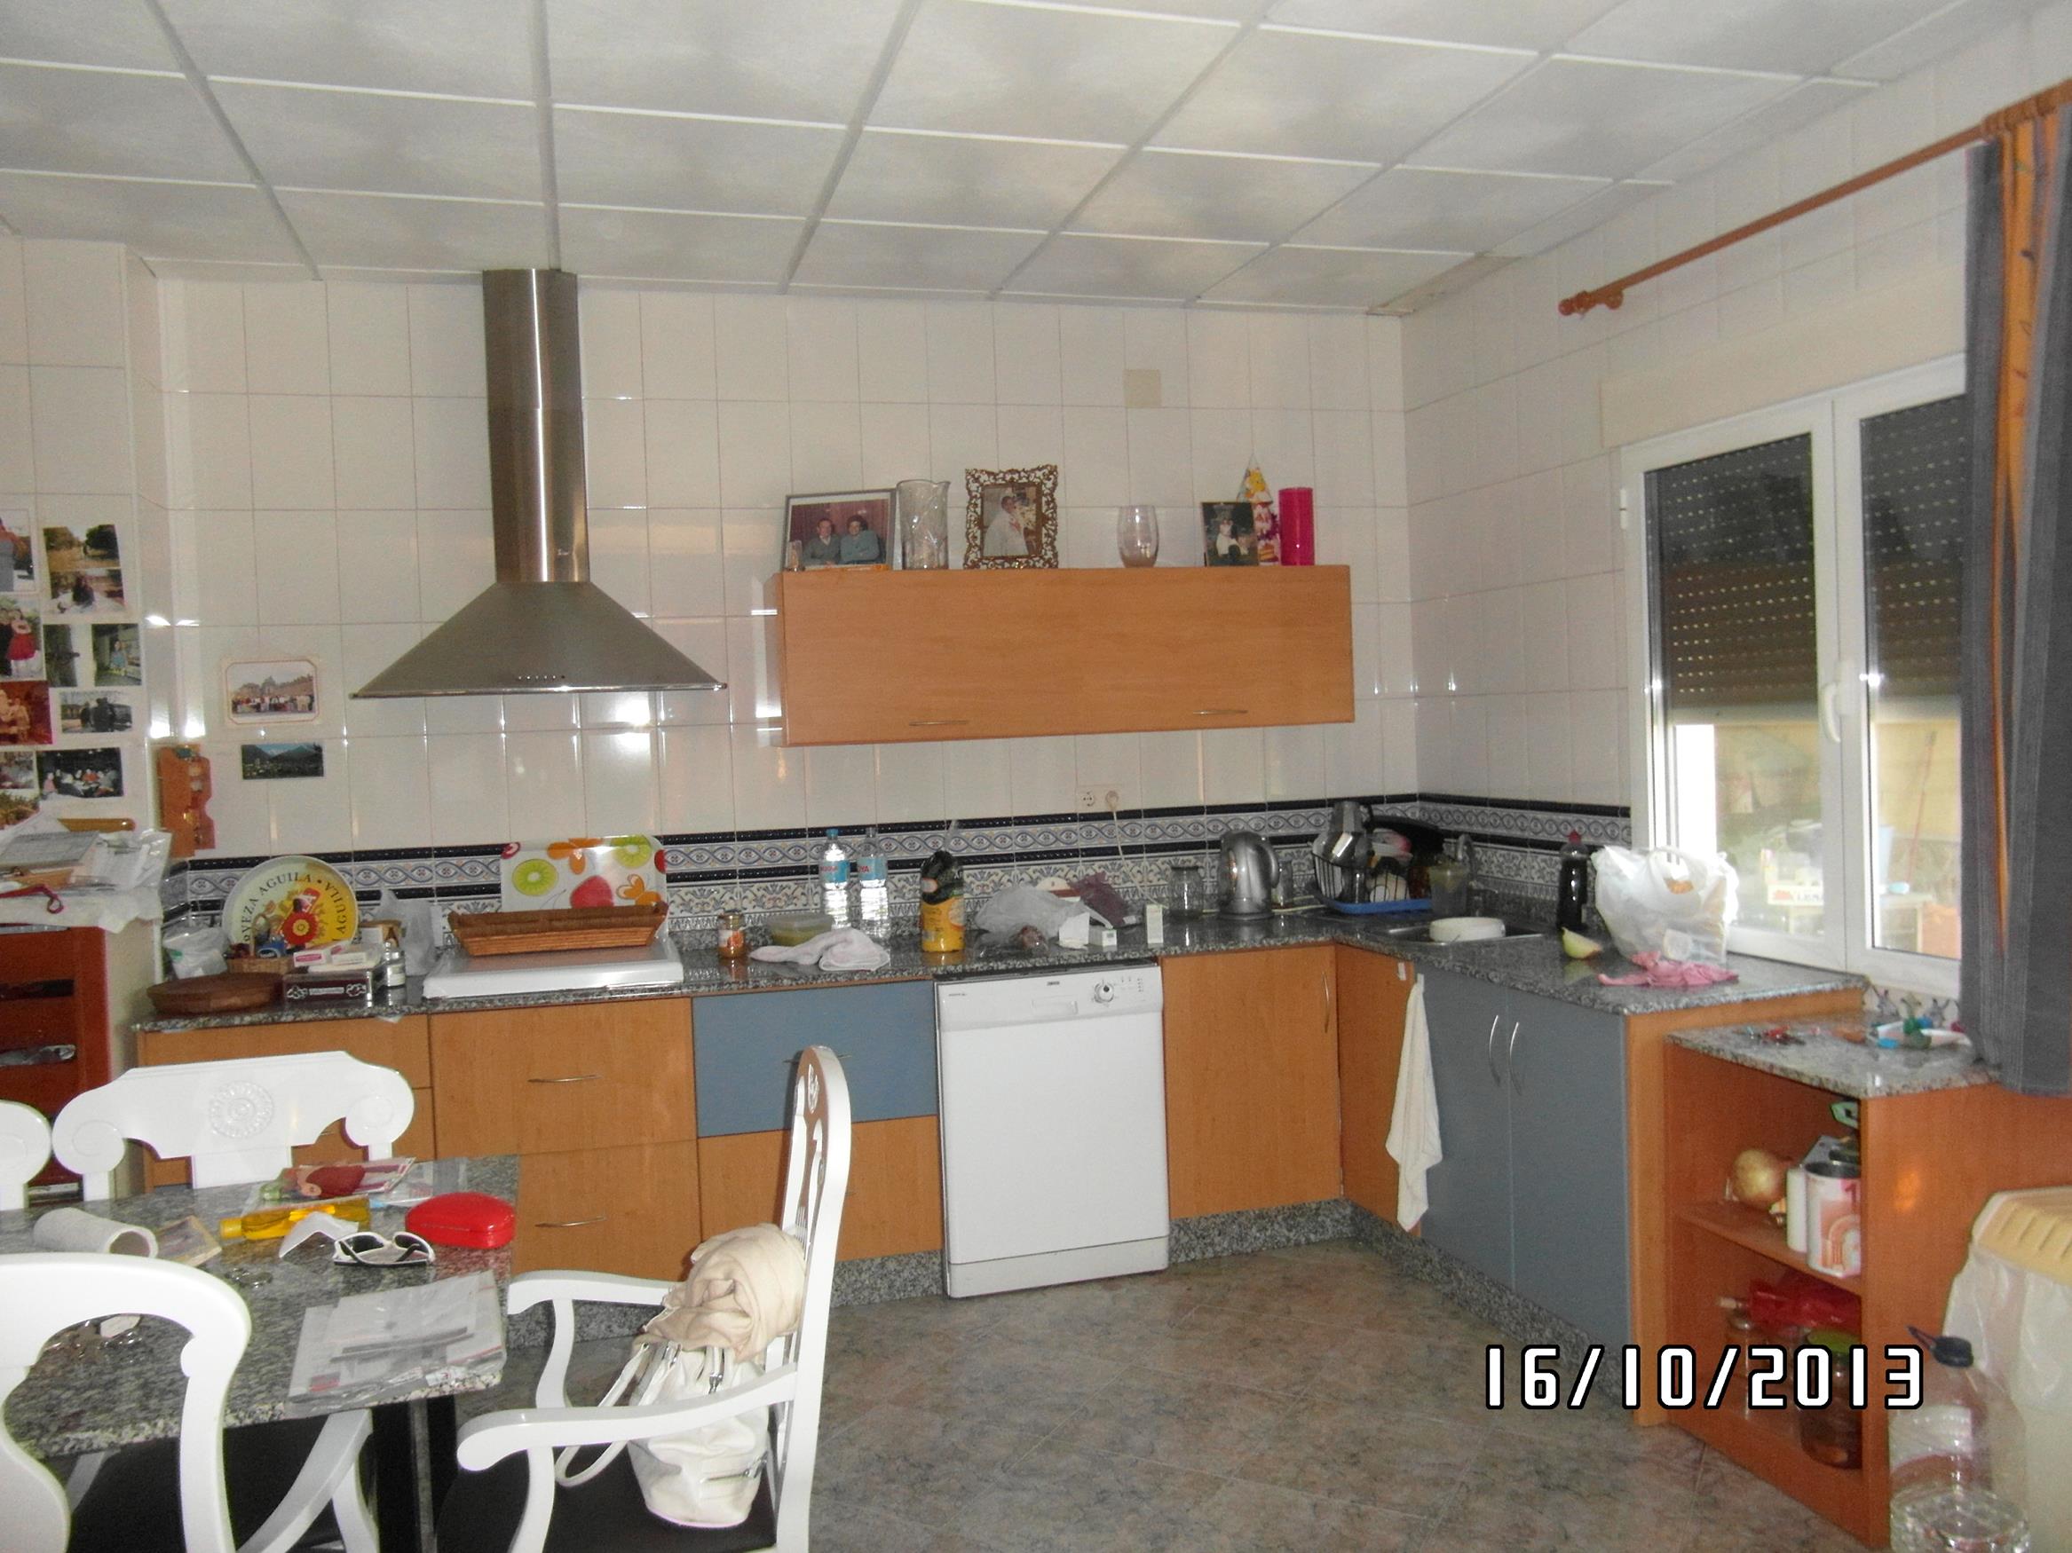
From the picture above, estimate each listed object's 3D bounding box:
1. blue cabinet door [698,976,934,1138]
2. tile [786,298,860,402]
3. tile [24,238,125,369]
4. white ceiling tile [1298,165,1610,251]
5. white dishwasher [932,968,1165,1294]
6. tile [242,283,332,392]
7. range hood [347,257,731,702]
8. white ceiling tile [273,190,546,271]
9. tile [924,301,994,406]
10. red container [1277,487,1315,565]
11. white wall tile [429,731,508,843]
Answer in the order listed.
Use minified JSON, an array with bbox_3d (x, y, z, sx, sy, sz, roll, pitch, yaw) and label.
[{"bbox_3d":[-0.543,0.702,3.579,0.597,0.347,0.022,-3,3,-15],"label":"blue cabinet door"},{"bbox_3d":[-0.594,-1.193,4.014,0.198,0.295,0.012,-3,3,-15],"label":"tile"},{"bbox_3d":[-2.280,-1.120,3.403,0.200,0.300,0.010,-3,3,-13],"label":"tile"},{"bbox_3d":[0.995,-1.390,3.536,0.585,0.015,0.585,-3,3,-15],"label":"white ceiling tile"},{"bbox_3d":[-0.018,0.913,4.014,0.598,0.825,0.570,-3,3,-15],"label":"white dishwasher"},{"bbox_3d":[-1.928,-1.125,3.703,0.200,0.300,0.010,-3,3,-15],"label":"tile"},{"bbox_3d":[-1.265,-0.770,3.688,0.870,1.130,0.480,-3,3,-13],"label":"range hood"},{"bbox_3d":[-1.503,-1.333,3.531,0.600,0.020,0.560,-3,3,-16],"label":"white ceiling tile"},{"bbox_3d":[-0.209,-1.225,4.154,0.200,0.300,0.010,-3,3,-15],"label":"tile"},{"bbox_3d":[0.763,-0.718,4.192,0.106,0.230,0.106,-3,3,-13],"label":"red container"},{"bbox_3d":[-1.535,0.036,3.904,0.200,0.300,0.010,-3,3,-13],"label":"white wall tile"}]

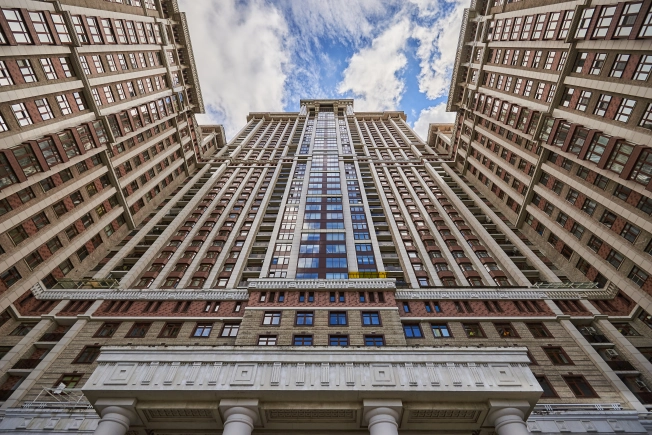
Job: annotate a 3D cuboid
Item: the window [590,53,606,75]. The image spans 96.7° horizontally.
[{"bbox_3d":[34.184,-19.143,36.245,0.200,1.745,2.270,0,-59,1],"label":"window"}]

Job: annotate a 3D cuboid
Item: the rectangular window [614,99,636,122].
[{"bbox_3d":[36.599,-13.057,35.456,0.220,1.900,2.500,-2,-59,1],"label":"rectangular window"}]

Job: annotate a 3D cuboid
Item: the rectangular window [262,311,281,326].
[{"bbox_3d":[-5.997,11.285,32.137,1.877,2.067,0.200,0,-59,1],"label":"rectangular window"}]

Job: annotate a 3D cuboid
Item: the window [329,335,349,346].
[{"bbox_3d":[1.466,13.814,31.554,2.150,2.120,0.220,0,-59,0],"label":"window"}]

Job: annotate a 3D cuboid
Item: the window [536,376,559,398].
[{"bbox_3d":[20.434,16.072,27.495,1.904,2.072,0.200,0,-59,1],"label":"window"}]

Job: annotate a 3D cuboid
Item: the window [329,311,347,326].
[{"bbox_3d":[1.511,12.075,34.447,2.150,2.120,0.220,0,-59,0],"label":"window"}]

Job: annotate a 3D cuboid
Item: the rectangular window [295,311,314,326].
[{"bbox_3d":[-2.529,12.079,34.460,2.150,2.120,0.220,0,-59,0],"label":"rectangular window"}]

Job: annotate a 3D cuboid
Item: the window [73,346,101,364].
[{"bbox_3d":[-26.695,15.509,32.660,2.150,2.120,0.220,0,-59,0],"label":"window"}]

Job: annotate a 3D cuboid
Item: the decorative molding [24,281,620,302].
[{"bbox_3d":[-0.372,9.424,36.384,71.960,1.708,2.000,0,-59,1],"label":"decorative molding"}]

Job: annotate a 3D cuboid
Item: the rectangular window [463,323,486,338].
[{"bbox_3d":[16.828,12.865,32.920,1.966,1.977,0.200,0,-59,1],"label":"rectangular window"}]

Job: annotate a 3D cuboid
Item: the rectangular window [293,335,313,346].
[{"bbox_3d":[-2.339,12.852,29.459,1.955,2.047,0.200,0,-59,1],"label":"rectangular window"}]

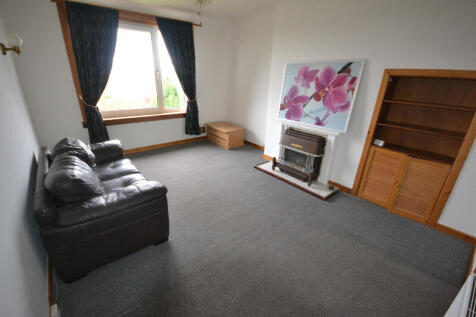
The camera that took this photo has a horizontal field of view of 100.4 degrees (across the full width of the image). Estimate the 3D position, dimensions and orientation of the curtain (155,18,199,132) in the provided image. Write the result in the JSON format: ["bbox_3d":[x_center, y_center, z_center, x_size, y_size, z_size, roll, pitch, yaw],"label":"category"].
[{"bbox_3d":[-1.281,-1.696,4.509,0.791,2.380,0.126,-13,24,-34],"label":"curtain"}]

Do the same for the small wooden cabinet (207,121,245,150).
[{"bbox_3d":[-0.302,-0.588,5.069,0.546,0.430,0.966,-13,24,-34],"label":"small wooden cabinet"}]

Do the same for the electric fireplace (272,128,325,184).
[{"bbox_3d":[0.945,-0.055,3.073,0.308,0.714,0.707,-13,24,-34],"label":"electric fireplace"}]

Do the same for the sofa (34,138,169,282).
[{"bbox_3d":[-1.473,0.249,2.166,0.826,0.812,1.652,-14,25,-36],"label":"sofa"}]

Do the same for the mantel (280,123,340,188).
[{"bbox_3d":[1.064,-0.104,3.128,0.189,0.784,0.987,-13,24,-34],"label":"mantel"}]

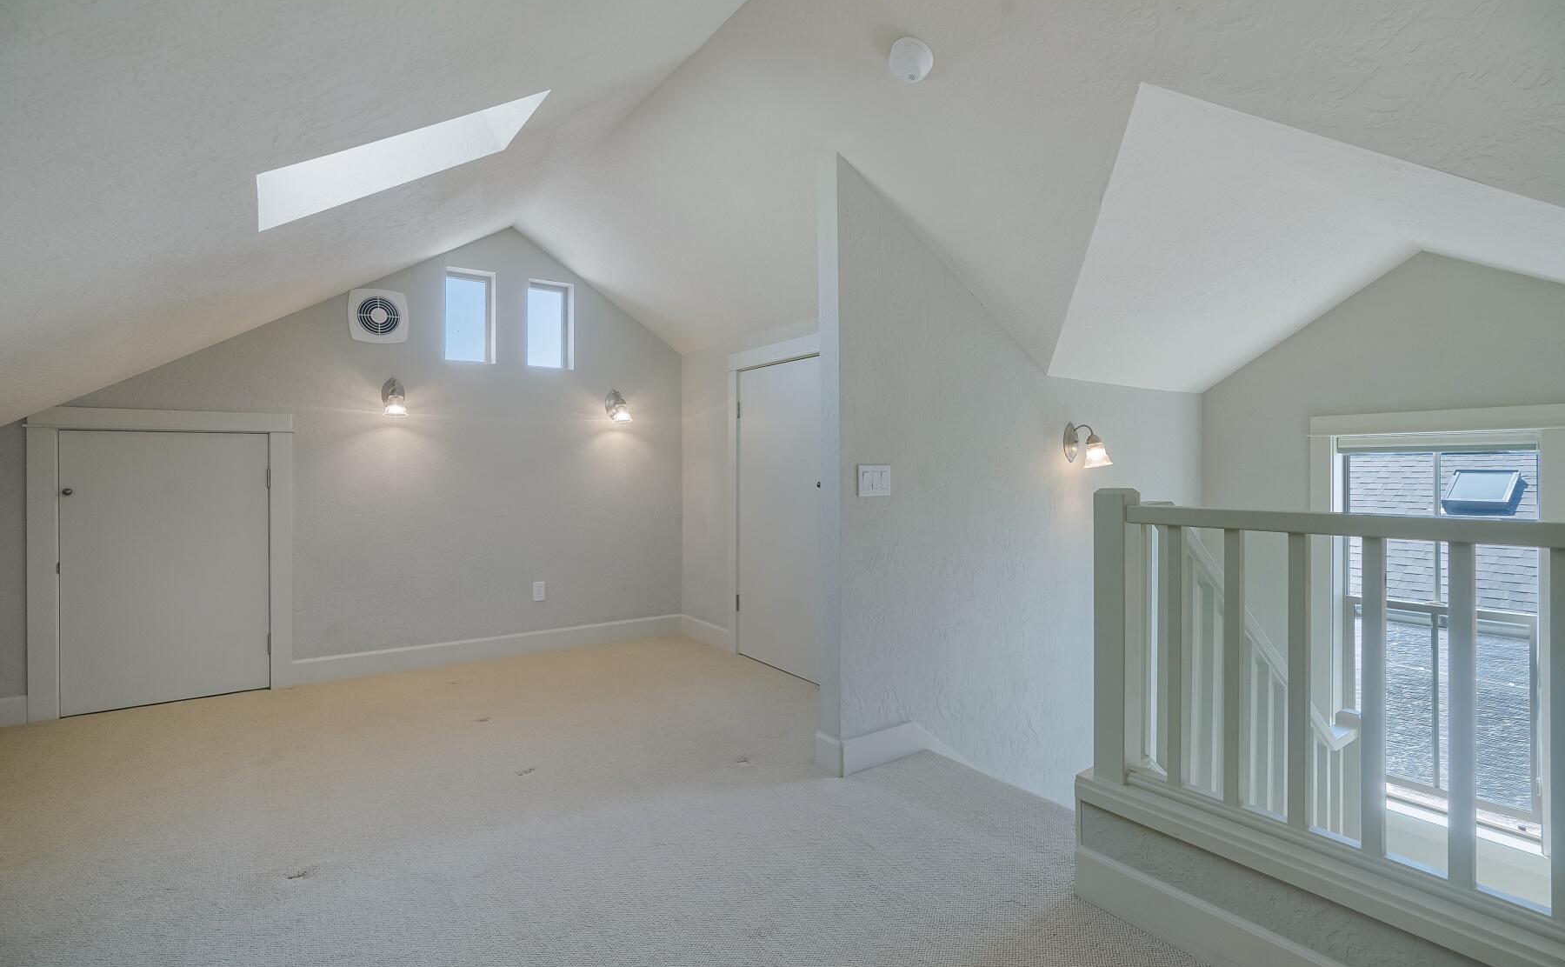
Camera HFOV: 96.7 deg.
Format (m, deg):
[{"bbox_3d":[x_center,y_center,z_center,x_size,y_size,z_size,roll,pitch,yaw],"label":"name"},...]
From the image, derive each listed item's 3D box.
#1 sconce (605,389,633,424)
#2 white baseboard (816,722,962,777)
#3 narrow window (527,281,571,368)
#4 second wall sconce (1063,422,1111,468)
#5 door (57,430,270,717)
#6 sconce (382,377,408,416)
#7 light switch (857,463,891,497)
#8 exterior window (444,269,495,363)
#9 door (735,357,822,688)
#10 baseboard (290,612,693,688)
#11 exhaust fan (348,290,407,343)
[{"bbox_3d":[-1.028,-0.492,4.398,0.120,0.213,0.189,0,0,-36],"label":"sconce"},{"bbox_3d":[0.415,0.968,2.629,0.601,0.150,0.118,0,0,-36],"label":"white baseboard"},{"bbox_3d":[-1.437,-0.965,4.284,0.271,0.522,0.103,0,0,-36],"label":"narrow window"},{"bbox_3d":[1.396,-0.176,3.156,0.121,0.214,0.193,0,0,-36],"label":"second wall sconce"},{"bbox_3d":[-2.843,0.389,3.238,0.733,1.257,0.041,0,0,-36],"label":"door"},{"bbox_3d":[-2.042,-0.468,3.674,0.118,0.216,0.189,0,0,-36],"label":"sconce"},{"bbox_3d":[0.334,-0.009,2.513,0.164,0.112,0.008,0,0,-36],"label":"light switch"},{"bbox_3d":[-1.811,-0.956,4.017,0.264,0.526,0.103,0,0,-36],"label":"exterior window"},{"bbox_3d":[-0.002,0.172,3.789,0.041,1.682,0.865,0,0,-36],"label":"door"},{"bbox_3d":[-1.573,0.962,4.114,2.173,0.119,0.021,0,0,-36],"label":"baseboard"},{"bbox_3d":[-2.139,-0.889,3.697,0.278,0.285,0.036,0,0,-36],"label":"exhaust fan"}]

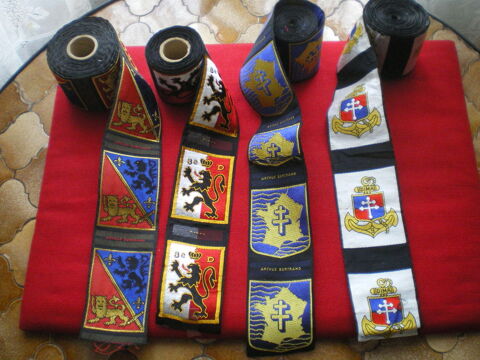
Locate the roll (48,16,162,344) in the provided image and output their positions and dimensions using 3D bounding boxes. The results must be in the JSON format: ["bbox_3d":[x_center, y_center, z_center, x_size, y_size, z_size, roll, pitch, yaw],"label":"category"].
[{"bbox_3d":[-0.127,-0.008,0.522,0.106,0.065,0.329,-7,69,-4],"label":"roll"}]

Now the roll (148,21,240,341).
[{"bbox_3d":[-0.046,-0.008,0.525,0.093,0.063,0.307,-2,69,-2],"label":"roll"}]

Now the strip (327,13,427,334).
[{"bbox_3d":[0.135,-0.012,0.531,0.077,0.063,0.330,-1,69,-2],"label":"strip"}]

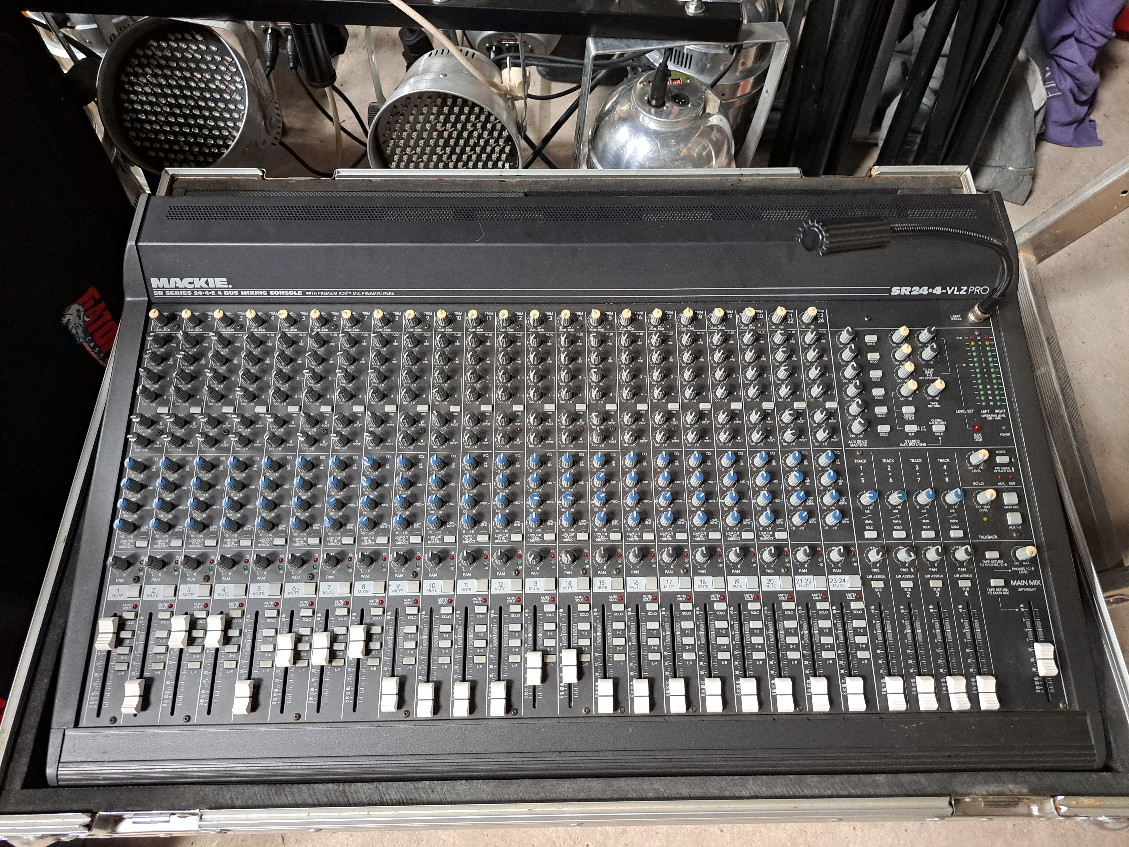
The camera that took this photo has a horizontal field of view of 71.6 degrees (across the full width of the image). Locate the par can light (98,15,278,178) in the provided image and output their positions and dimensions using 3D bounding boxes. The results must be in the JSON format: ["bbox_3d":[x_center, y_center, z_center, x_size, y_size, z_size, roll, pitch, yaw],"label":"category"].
[{"bbox_3d":[-0.505,-0.442,1.122,0.205,0.210,0.202,3,99,3],"label":"par can light"}]

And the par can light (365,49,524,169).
[{"bbox_3d":[-0.154,-0.423,1.096,0.205,0.202,0.210,2,50,2],"label":"par can light"}]

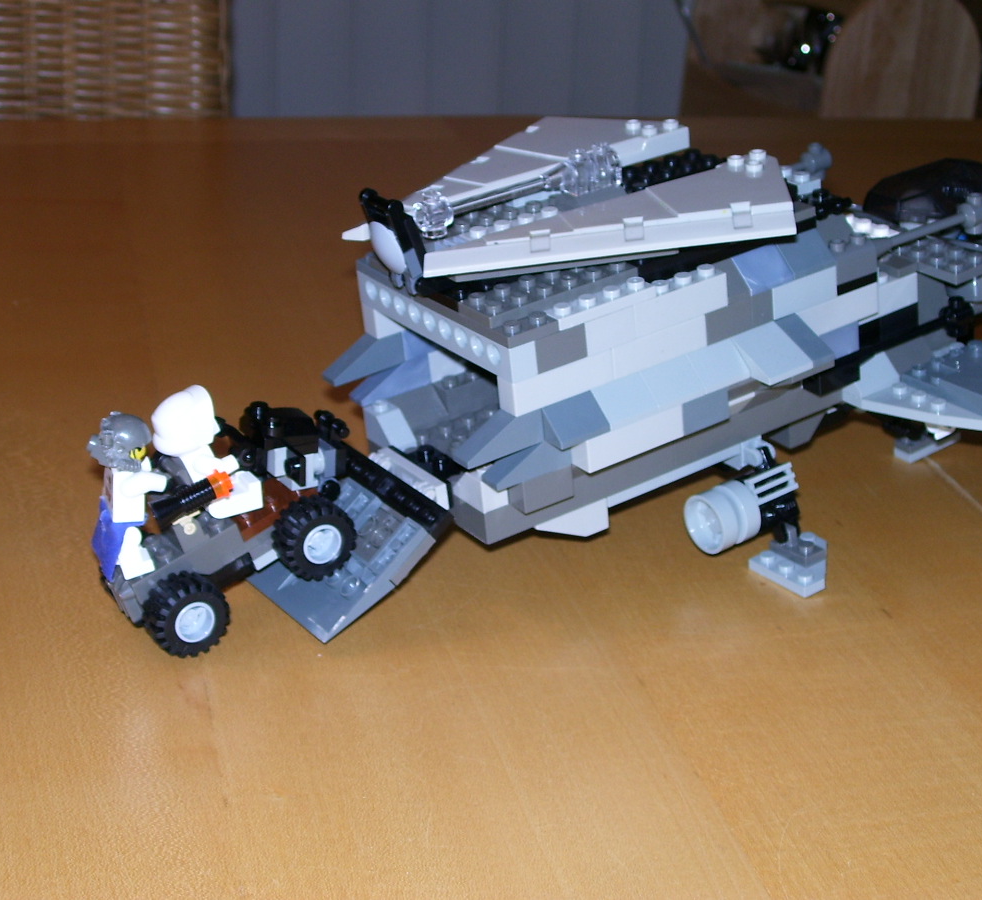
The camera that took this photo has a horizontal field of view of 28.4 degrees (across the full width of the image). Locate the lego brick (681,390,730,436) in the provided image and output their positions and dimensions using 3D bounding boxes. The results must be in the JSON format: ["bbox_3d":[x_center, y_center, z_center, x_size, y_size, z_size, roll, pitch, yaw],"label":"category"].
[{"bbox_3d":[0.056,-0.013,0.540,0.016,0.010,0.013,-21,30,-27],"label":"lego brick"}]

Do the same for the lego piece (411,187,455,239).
[{"bbox_3d":[-0.016,-0.065,0.538,0.011,0.011,0.011,-3,23,1],"label":"lego piece"}]

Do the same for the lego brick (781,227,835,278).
[{"bbox_3d":[0.088,-0.057,0.556,0.016,0.010,0.016,-21,30,-27],"label":"lego brick"}]

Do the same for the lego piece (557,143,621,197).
[{"bbox_3d":[0.028,-0.081,0.555,0.016,0.011,0.010,-21,30,-27],"label":"lego piece"}]

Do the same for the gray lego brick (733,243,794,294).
[{"bbox_3d":[0.074,-0.052,0.549,0.016,0.010,0.016,-21,30,-27],"label":"gray lego brick"}]

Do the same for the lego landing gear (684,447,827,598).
[{"bbox_3d":[0.082,0.022,0.567,0.047,0.037,0.028,-21,30,-27],"label":"lego landing gear"}]

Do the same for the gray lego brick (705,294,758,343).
[{"bbox_3d":[0.064,-0.037,0.543,0.017,0.010,0.008,-21,30,-27],"label":"gray lego brick"}]

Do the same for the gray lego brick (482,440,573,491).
[{"bbox_3d":[0.009,0.001,0.520,0.024,0.010,0.008,-21,30,-27],"label":"gray lego brick"}]

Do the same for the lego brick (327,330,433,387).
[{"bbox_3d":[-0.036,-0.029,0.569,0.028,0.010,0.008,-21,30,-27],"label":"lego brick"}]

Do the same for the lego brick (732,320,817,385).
[{"bbox_3d":[0.076,-0.029,0.545,0.016,0.010,0.024,-21,30,-27],"label":"lego brick"}]

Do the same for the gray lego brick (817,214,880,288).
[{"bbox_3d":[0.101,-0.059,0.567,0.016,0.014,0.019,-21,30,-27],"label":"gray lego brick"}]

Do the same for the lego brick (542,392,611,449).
[{"bbox_3d":[0.020,-0.010,0.518,0.016,0.010,0.016,-21,30,-27],"label":"lego brick"}]

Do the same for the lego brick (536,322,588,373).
[{"bbox_3d":[0.016,-0.028,0.513,0.016,0.010,0.008,-21,30,-27],"label":"lego brick"}]

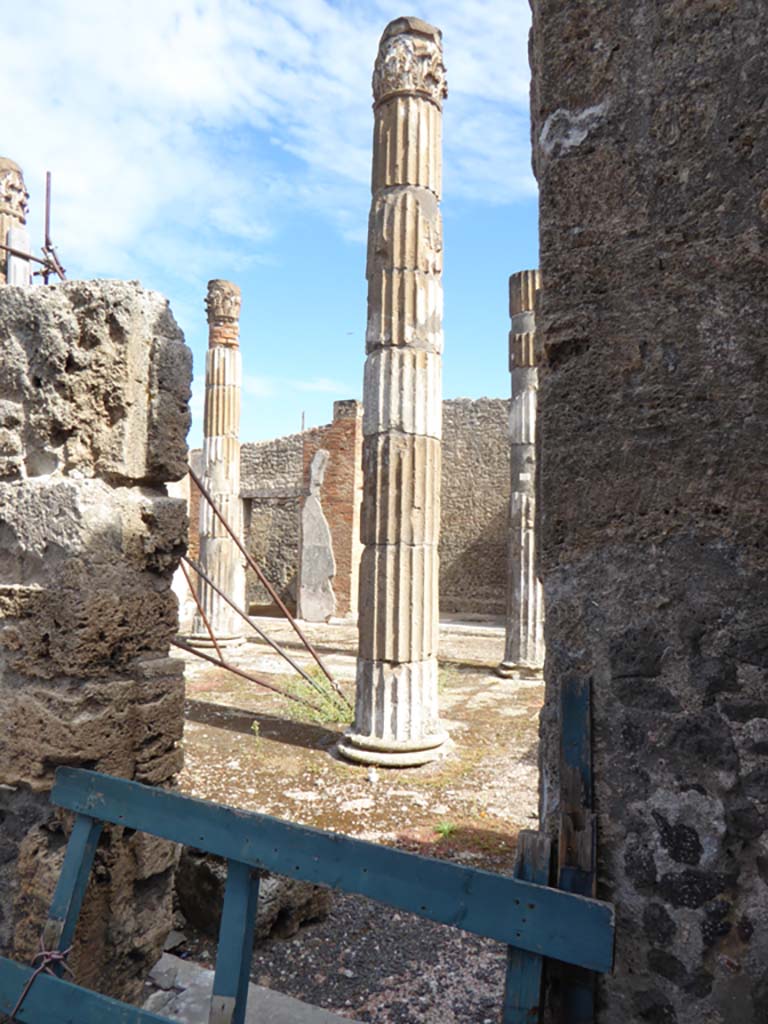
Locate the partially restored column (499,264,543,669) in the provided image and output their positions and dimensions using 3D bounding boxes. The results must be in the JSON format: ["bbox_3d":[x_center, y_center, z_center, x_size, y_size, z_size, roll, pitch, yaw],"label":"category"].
[{"bbox_3d":[1.709,-0.469,8.269,0.780,4.600,0.780,0,-2,0],"label":"partially restored column"}]

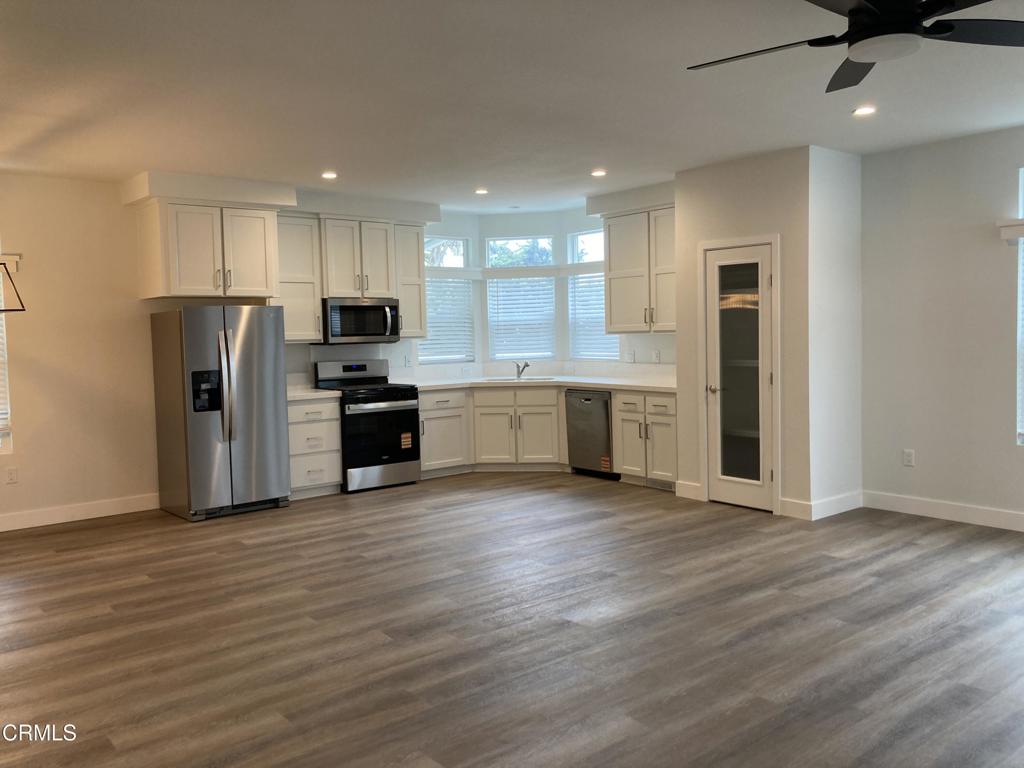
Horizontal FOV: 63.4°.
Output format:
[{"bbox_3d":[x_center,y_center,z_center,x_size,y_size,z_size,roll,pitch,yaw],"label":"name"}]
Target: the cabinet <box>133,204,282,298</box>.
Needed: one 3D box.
[{"bbox_3d":[-2.534,-1.085,6.934,0.957,0.739,0.615,-4,5,-39],"label":"cabinet"}]

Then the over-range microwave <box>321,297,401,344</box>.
[{"bbox_3d":[-1.495,-0.602,7.972,0.760,0.413,0.410,-4,4,-38],"label":"over-range microwave"}]

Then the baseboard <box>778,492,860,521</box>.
[{"bbox_3d":[2.367,0.906,6.330,0.710,0.122,0.280,-4,4,-38],"label":"baseboard"}]

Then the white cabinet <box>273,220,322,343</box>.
[{"bbox_3d":[-2.035,-0.936,7.586,0.515,1.140,0.325,-4,4,-38],"label":"white cabinet"}]

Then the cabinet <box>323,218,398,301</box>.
[{"bbox_3d":[-1.531,-1.167,7.914,0.792,0.721,0.355,-4,5,-39],"label":"cabinet"}]

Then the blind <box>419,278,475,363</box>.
[{"bbox_3d":[-0.702,-0.673,8.873,0.727,0.890,0.050,-4,5,-39],"label":"blind"}]

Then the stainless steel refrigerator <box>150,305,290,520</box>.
[{"bbox_3d":[-2.410,0.207,6.910,0.825,1.680,0.840,-4,5,-39],"label":"stainless steel refrigerator"}]

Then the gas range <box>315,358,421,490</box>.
[{"bbox_3d":[-1.379,0.374,7.921,0.765,1.190,0.675,-4,4,-38],"label":"gas range"}]

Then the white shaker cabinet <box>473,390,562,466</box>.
[{"bbox_3d":[0.089,0.393,8.564,0.879,0.780,0.620,-1,4,8],"label":"white shaker cabinet"}]

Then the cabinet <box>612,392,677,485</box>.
[{"bbox_3d":[1.411,0.441,7.519,0.636,0.800,0.760,-4,5,-39],"label":"cabinet"}]

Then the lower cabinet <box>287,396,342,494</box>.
[{"bbox_3d":[-1.933,0.529,7.495,0.575,0.820,0.619,-4,5,-39],"label":"lower cabinet"}]

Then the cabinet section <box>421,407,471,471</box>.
[{"bbox_3d":[-0.841,0.526,8.316,0.600,0.590,0.540,-4,4,-39],"label":"cabinet section"}]

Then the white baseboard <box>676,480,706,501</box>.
[{"bbox_3d":[1.477,0.893,6.901,0.016,0.126,0.310,-4,4,-38],"label":"white baseboard"}]

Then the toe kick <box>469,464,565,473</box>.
[{"bbox_3d":[0.053,0.858,8.465,0.950,0.093,0.025,-1,3,4],"label":"toe kick"}]

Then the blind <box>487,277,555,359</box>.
[{"bbox_3d":[0.109,-0.733,9.111,0.720,0.895,0.055,-1,4,7],"label":"blind"}]

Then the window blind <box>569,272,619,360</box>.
[{"bbox_3d":[0.854,-0.695,8.664,0.050,0.890,0.737,-4,5,-39],"label":"window blind"}]

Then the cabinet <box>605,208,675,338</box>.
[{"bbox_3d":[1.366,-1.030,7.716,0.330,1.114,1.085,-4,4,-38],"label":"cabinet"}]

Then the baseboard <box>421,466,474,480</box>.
[{"bbox_3d":[-0.657,0.877,8.320,0.670,0.100,0.017,-4,4,-38],"label":"baseboard"}]

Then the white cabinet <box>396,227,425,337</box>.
[{"bbox_3d":[-1.096,-1.013,8.317,0.320,1.115,0.340,-4,4,-38],"label":"white cabinet"}]

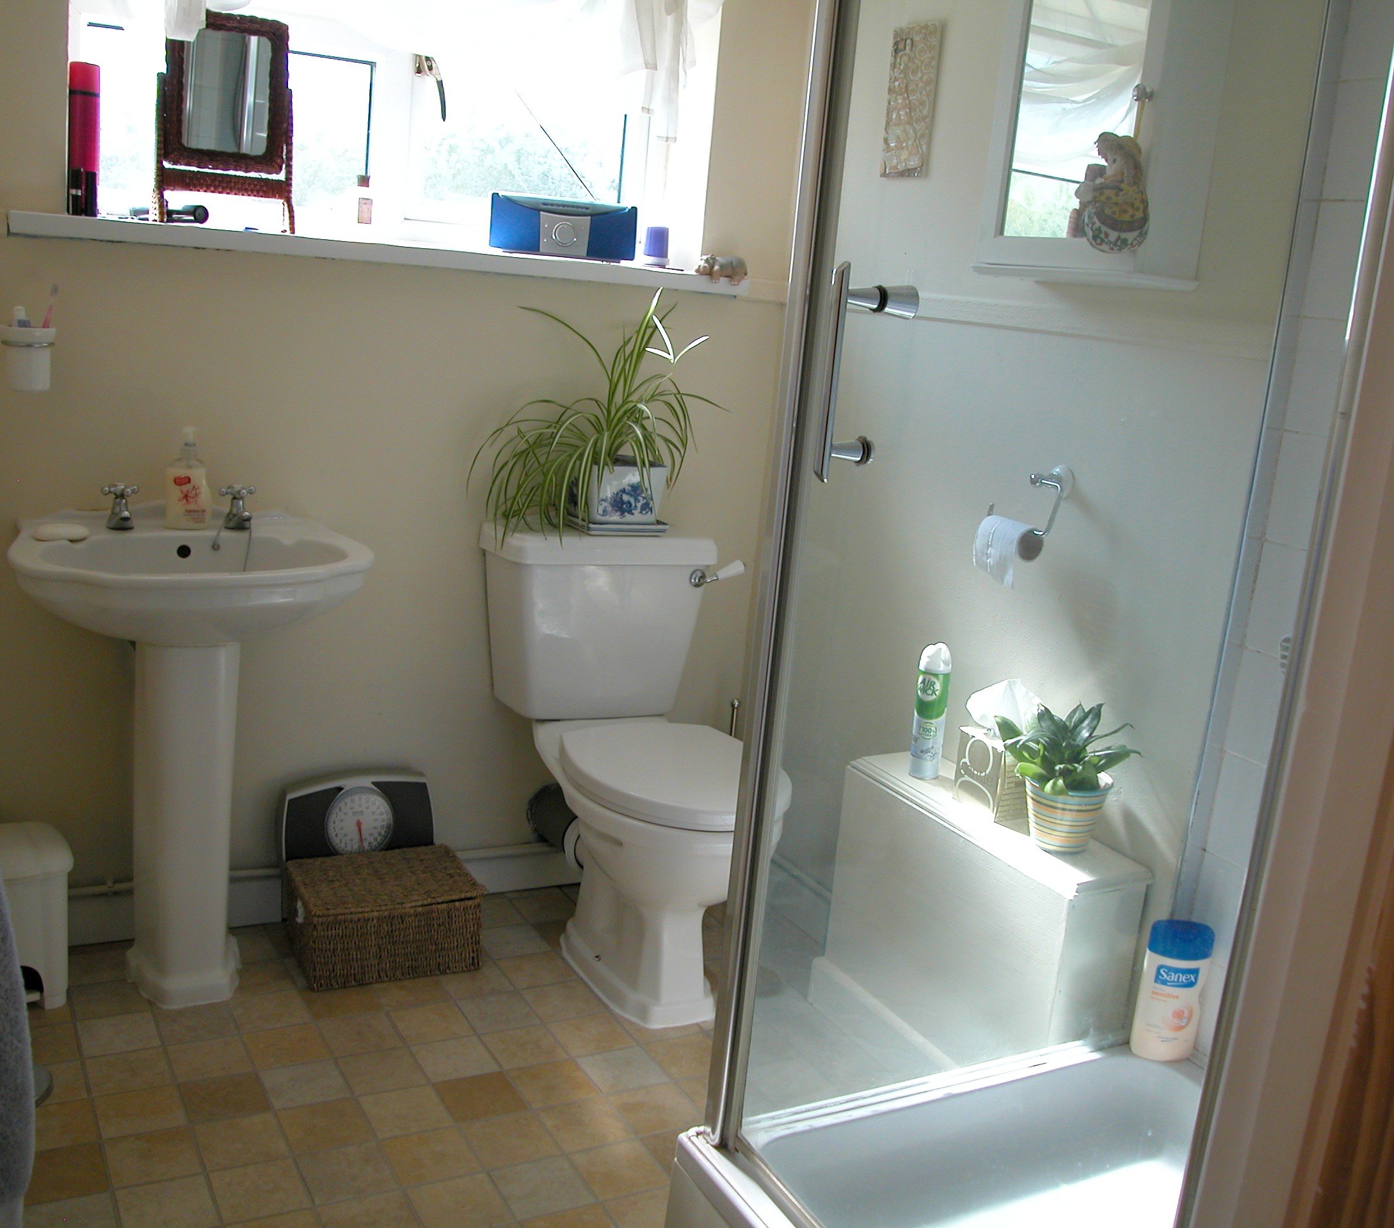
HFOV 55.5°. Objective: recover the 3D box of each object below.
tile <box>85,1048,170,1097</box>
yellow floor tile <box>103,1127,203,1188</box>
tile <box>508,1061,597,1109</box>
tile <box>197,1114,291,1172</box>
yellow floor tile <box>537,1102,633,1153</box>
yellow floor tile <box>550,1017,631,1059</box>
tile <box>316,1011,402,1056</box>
[{"bbox_3d":[-0.864,0.698,2.017,0.116,0.008,0.116,0,12,-30],"label":"tile"},{"bbox_3d":[-0.754,0.759,1.835,0.120,0.010,0.120,-1,13,-30],"label":"yellow floor tile"},{"bbox_3d":[-0.229,0.752,2.113,0.116,0.008,0.116,0,12,-30],"label":"tile"},{"bbox_3d":[-0.643,0.748,1.872,0.116,0.008,0.116,0,12,-30],"label":"tile"},{"bbox_3d":[-0.169,0.785,2.027,0.120,0.010,0.120,-1,13,-30],"label":"yellow floor tile"},{"bbox_3d":[-0.182,0.726,2.281,0.120,0.008,0.120,-1,13,-30],"label":"yellow floor tile"},{"bbox_3d":[-0.557,0.703,2.204,0.120,0.008,0.120,-1,13,-30],"label":"tile"}]

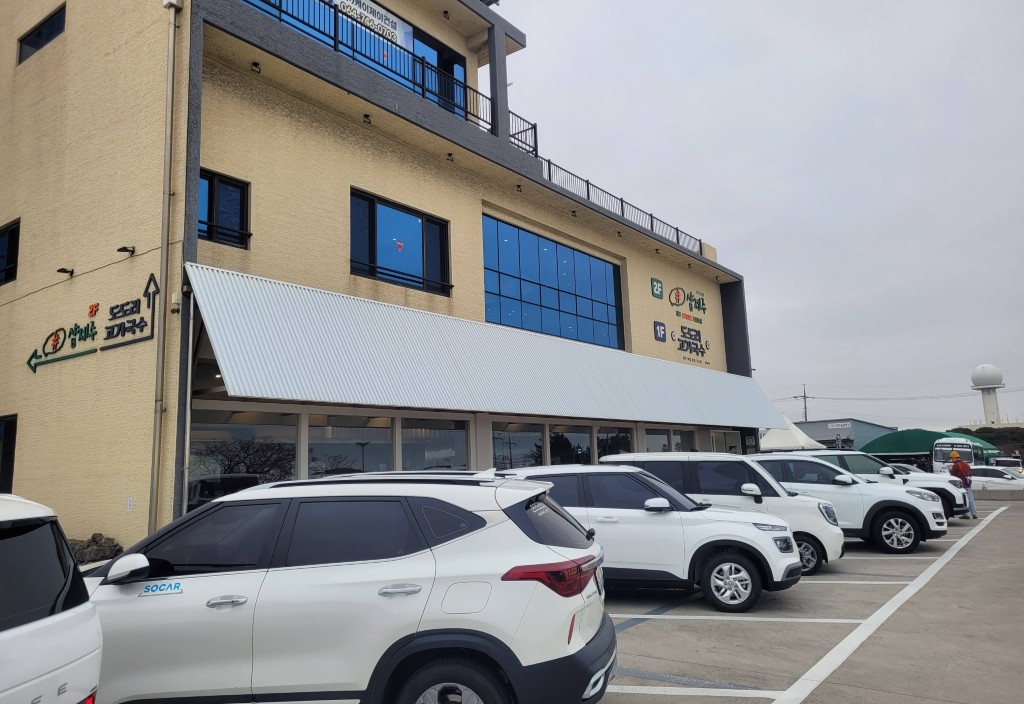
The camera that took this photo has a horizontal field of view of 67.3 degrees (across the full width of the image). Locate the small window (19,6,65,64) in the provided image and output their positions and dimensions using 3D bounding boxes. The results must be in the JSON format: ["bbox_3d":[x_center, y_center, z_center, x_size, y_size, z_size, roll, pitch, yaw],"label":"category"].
[{"bbox_3d":[-8.896,-5.998,14.626,2.115,0.587,0.150,-8,-11,36],"label":"small window"}]

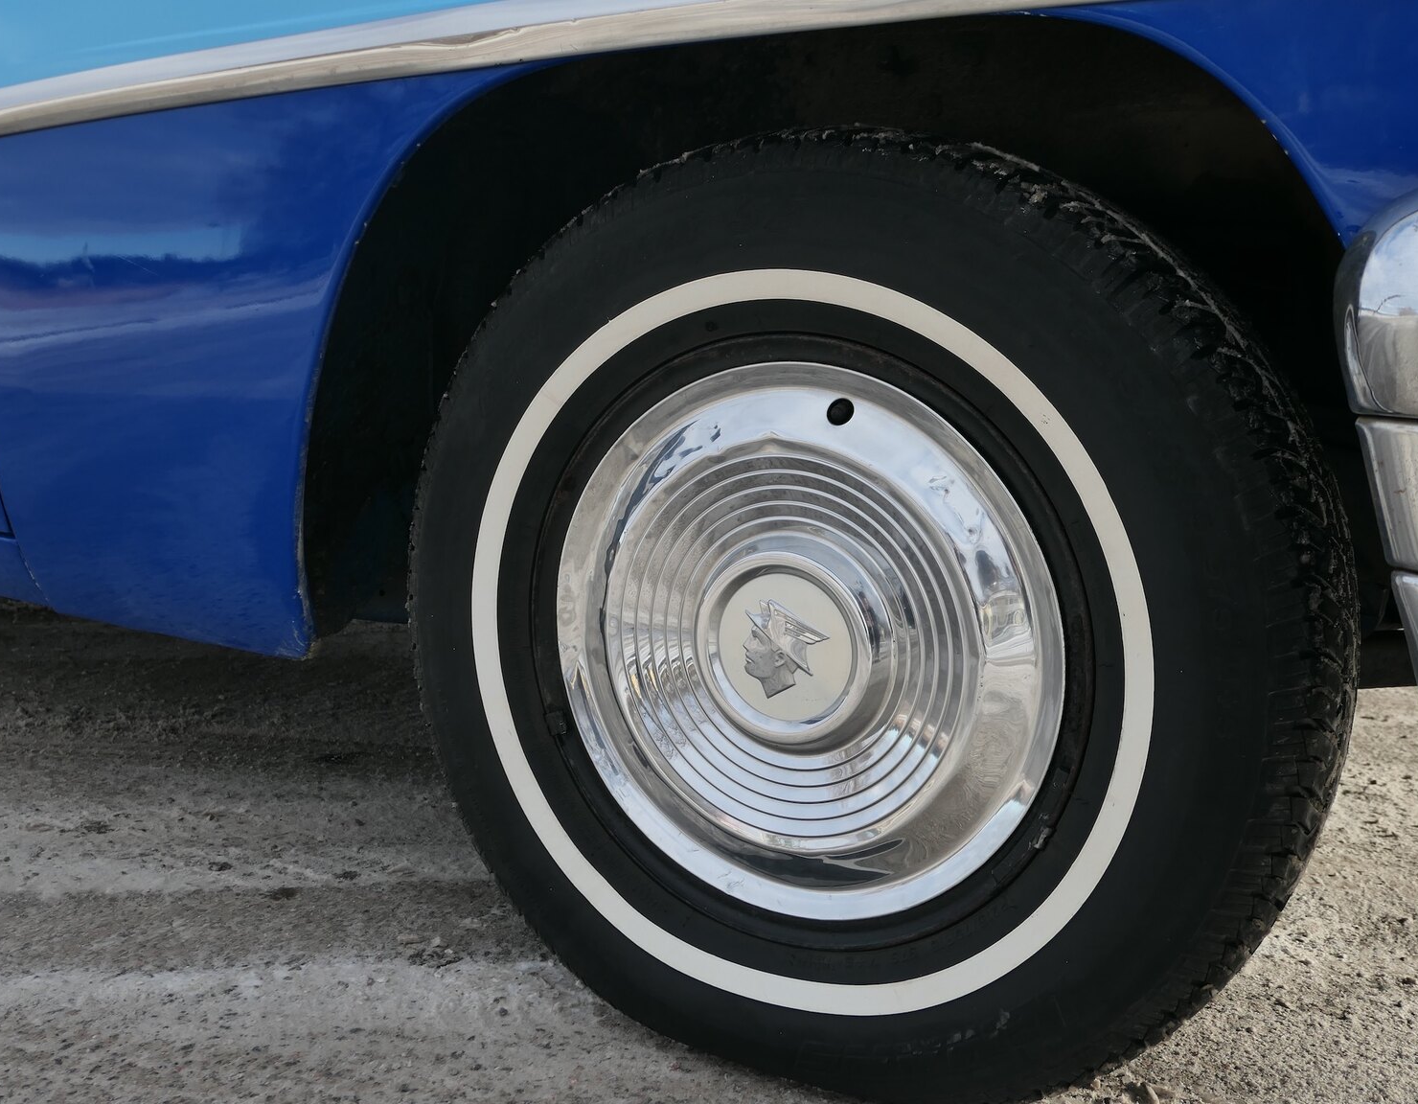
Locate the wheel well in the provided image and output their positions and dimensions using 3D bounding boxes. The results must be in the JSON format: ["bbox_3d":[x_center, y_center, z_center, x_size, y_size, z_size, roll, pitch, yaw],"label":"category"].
[{"bbox_3d":[0.072,-0.123,0.920,0.760,0.420,0.280,6,10,30],"label":"wheel well"}]

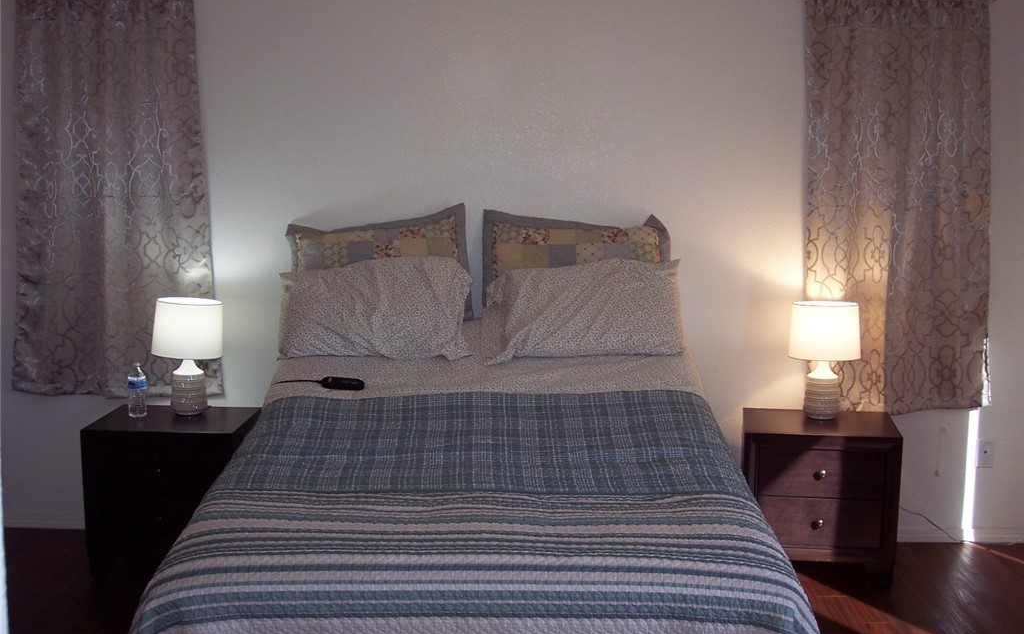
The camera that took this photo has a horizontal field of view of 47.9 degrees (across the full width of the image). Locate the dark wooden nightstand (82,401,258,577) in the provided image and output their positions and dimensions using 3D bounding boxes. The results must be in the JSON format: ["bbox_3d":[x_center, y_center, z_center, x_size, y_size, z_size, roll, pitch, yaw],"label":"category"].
[{"bbox_3d":[-1.258,0.653,4.350,0.547,0.551,0.417,1,8,2],"label":"dark wooden nightstand"}]

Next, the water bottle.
[{"bbox_3d":[-1.412,0.273,4.345,0.066,0.200,0.066,1,8,0],"label":"water bottle"}]

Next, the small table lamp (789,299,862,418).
[{"bbox_3d":[1.185,0.170,4.388,0.276,0.442,0.276,1,8,0],"label":"small table lamp"}]

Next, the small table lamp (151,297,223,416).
[{"bbox_3d":[-1.224,0.154,4.362,0.270,0.434,0.270,1,8,0],"label":"small table lamp"}]

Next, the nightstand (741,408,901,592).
[{"bbox_3d":[1.153,0.671,4.385,0.547,0.551,0.417,2,8,10],"label":"nightstand"}]

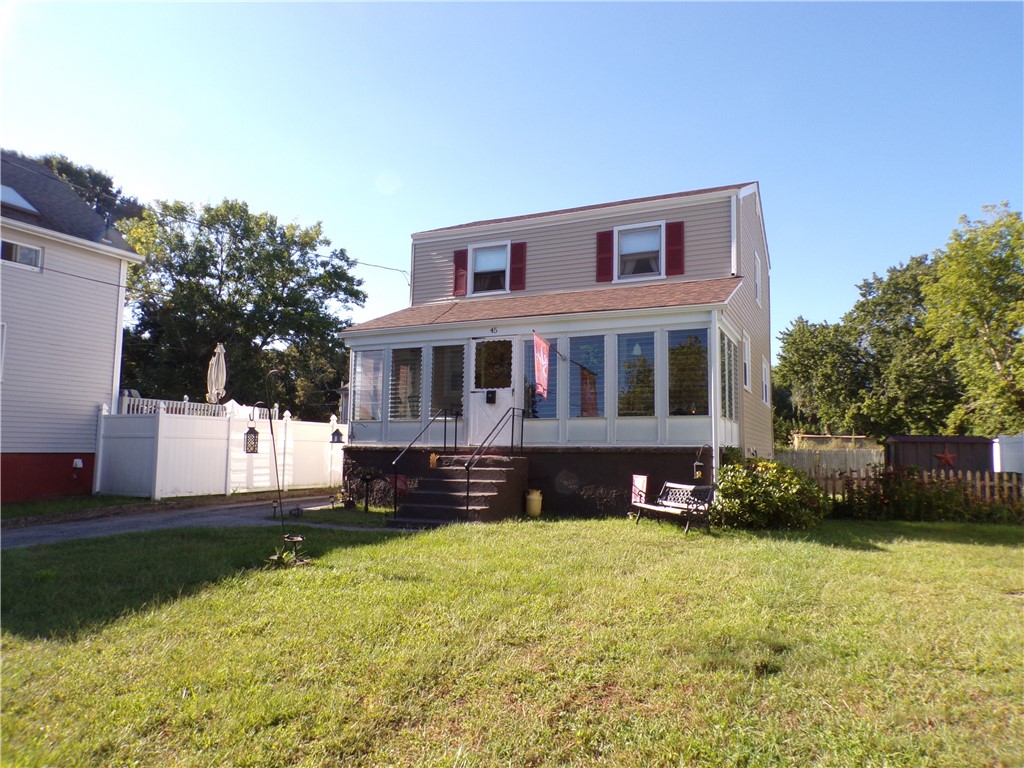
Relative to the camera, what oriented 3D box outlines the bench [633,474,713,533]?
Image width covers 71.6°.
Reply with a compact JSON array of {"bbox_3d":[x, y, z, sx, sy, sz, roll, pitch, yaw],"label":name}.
[{"bbox_3d":[2.407,1.845,10.700,0.600,0.770,1.270,3,-6,-23],"label":"bench"}]

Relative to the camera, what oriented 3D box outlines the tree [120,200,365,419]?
[{"bbox_3d":[-11.028,-1.845,28.836,10.000,11.273,9.500,3,-6,-21],"label":"tree"}]

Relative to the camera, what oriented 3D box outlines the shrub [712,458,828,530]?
[{"bbox_3d":[4.151,1.782,11.400,1.850,1.120,1.700,-2,-7,25],"label":"shrub"}]

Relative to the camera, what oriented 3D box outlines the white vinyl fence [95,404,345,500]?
[{"bbox_3d":[-6.752,1.857,19.045,1.850,2.050,7.950,-2,-6,23],"label":"white vinyl fence"}]

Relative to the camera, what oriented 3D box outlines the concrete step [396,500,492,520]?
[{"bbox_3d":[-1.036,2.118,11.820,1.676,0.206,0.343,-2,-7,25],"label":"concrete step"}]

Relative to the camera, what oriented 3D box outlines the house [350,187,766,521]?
[{"bbox_3d":[1.780,-1.026,16.788,7.742,7.526,8.751,-2,-7,25],"label":"house"}]

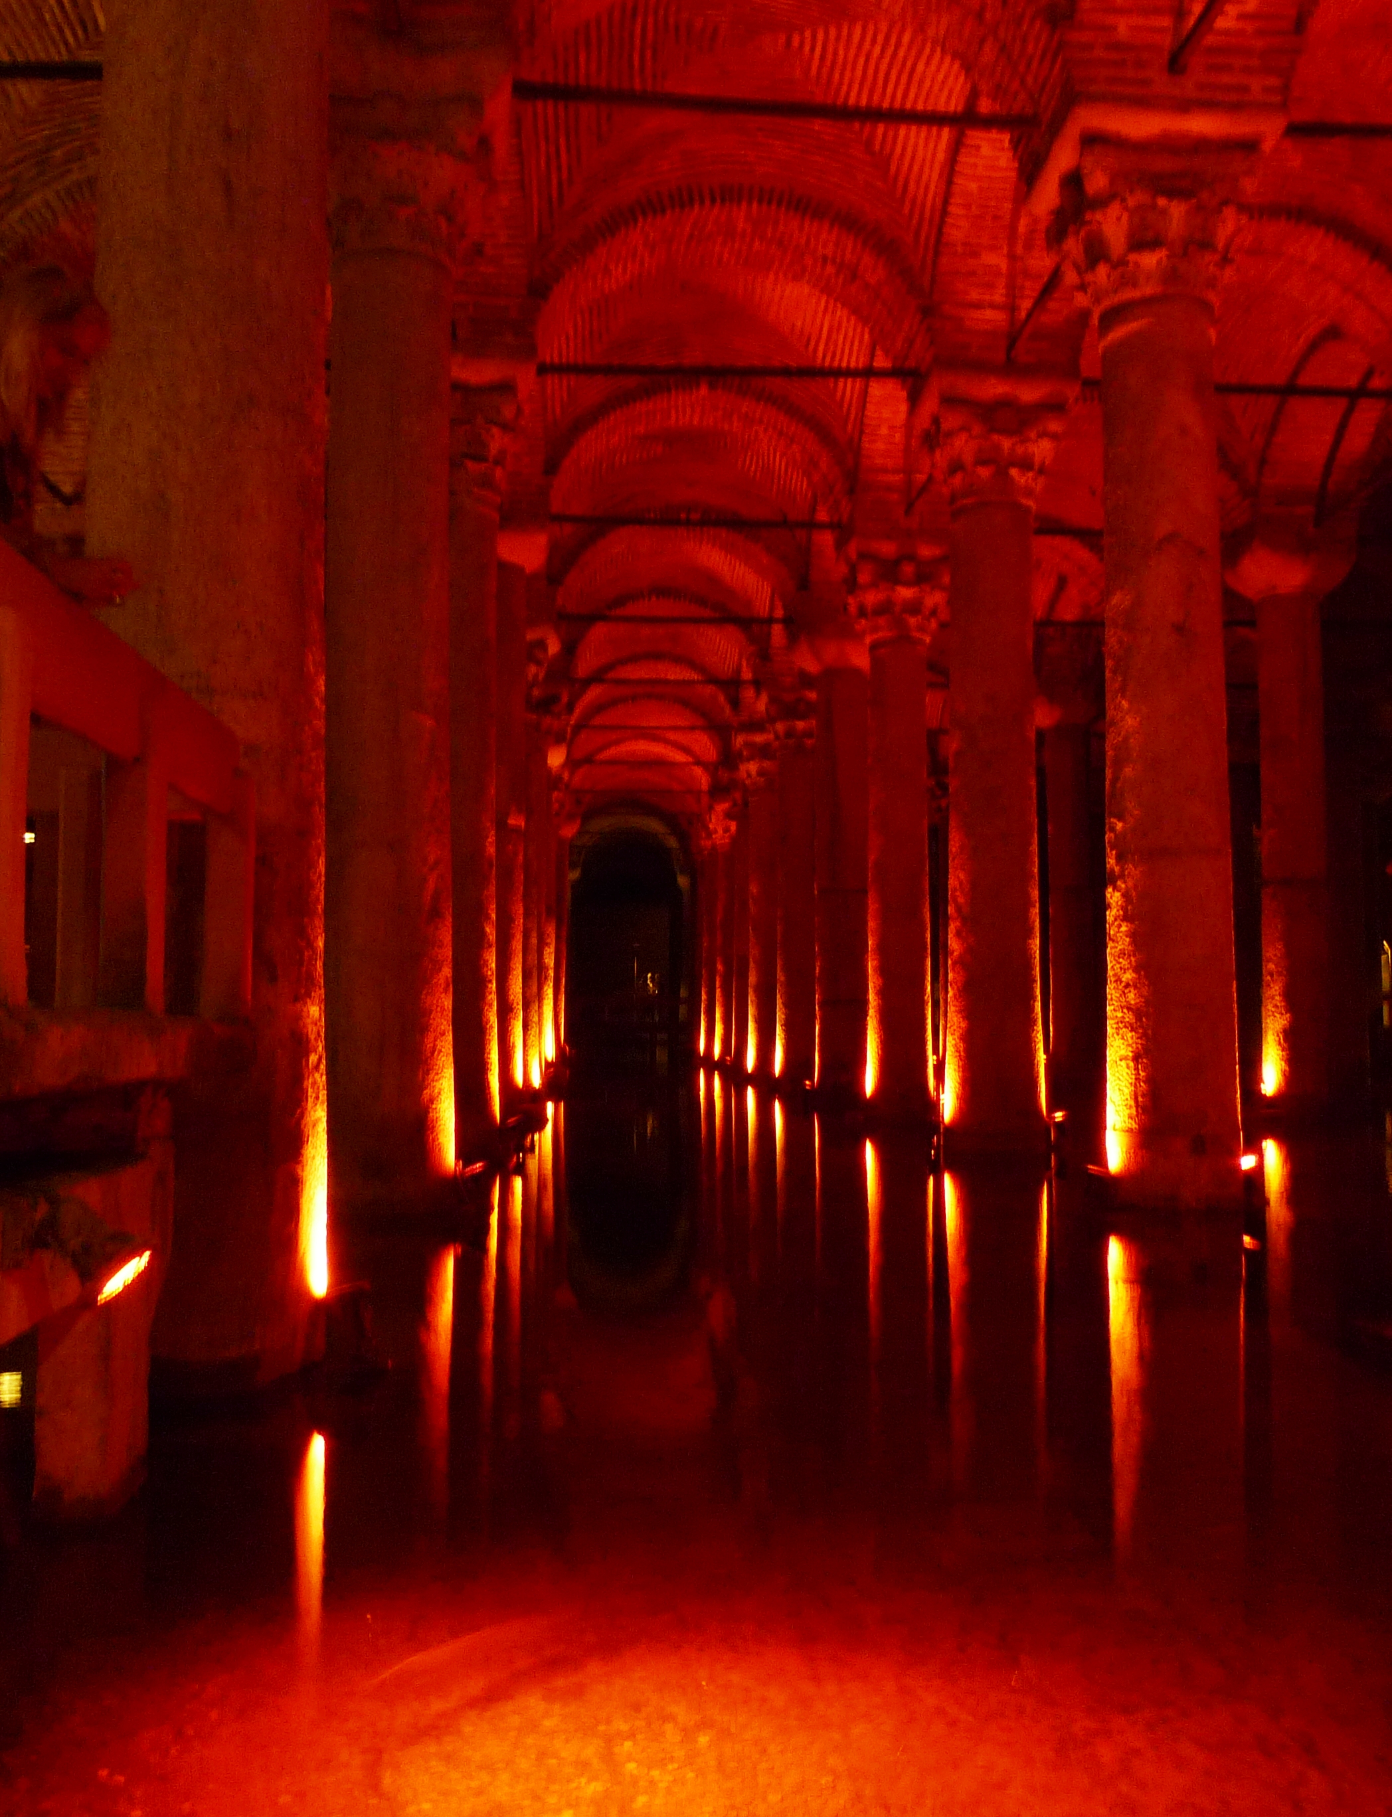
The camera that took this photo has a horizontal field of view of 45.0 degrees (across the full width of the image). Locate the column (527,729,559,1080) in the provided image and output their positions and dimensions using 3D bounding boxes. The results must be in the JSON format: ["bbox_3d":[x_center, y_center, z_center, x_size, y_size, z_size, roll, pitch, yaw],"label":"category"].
[{"bbox_3d":[-3.289,-0.057,34.537,1.080,7.120,1.080,0,-4,-3],"label":"column"}]

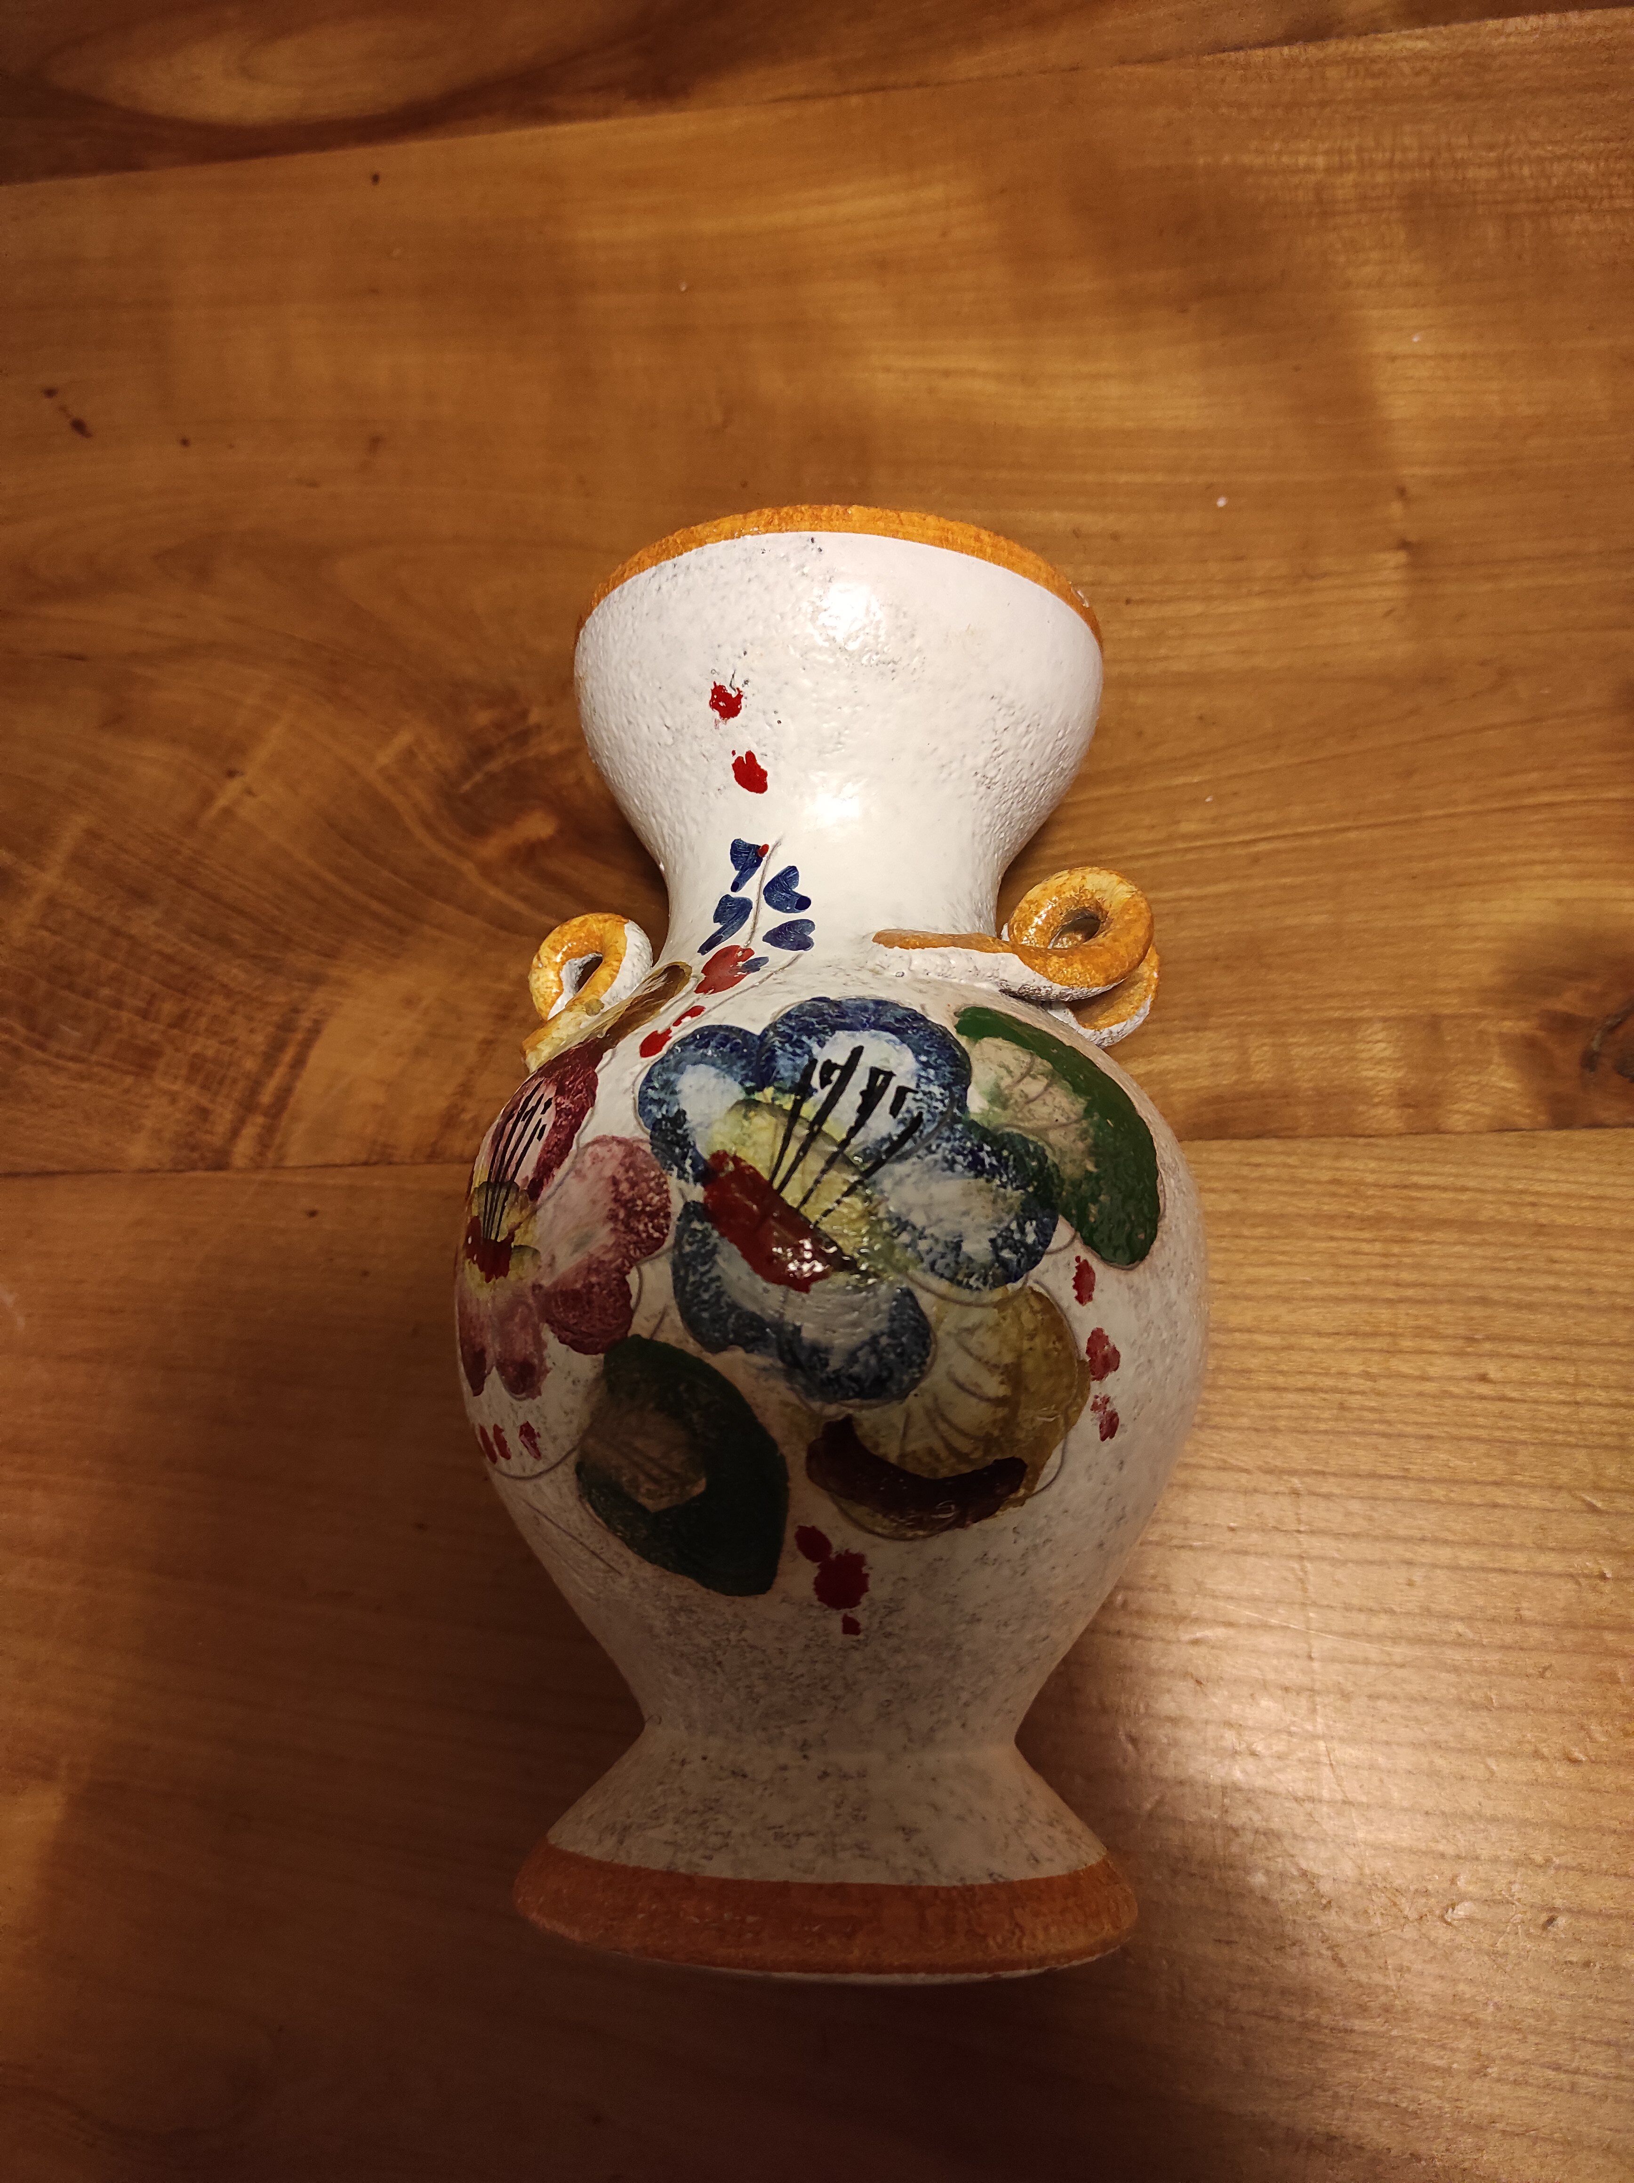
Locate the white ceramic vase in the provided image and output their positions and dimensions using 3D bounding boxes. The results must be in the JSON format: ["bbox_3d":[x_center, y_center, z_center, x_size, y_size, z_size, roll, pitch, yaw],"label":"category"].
[{"bbox_3d":[0.003,0.025,0.303,0.139,0.137,0.238,-1,74,7],"label":"white ceramic vase"}]

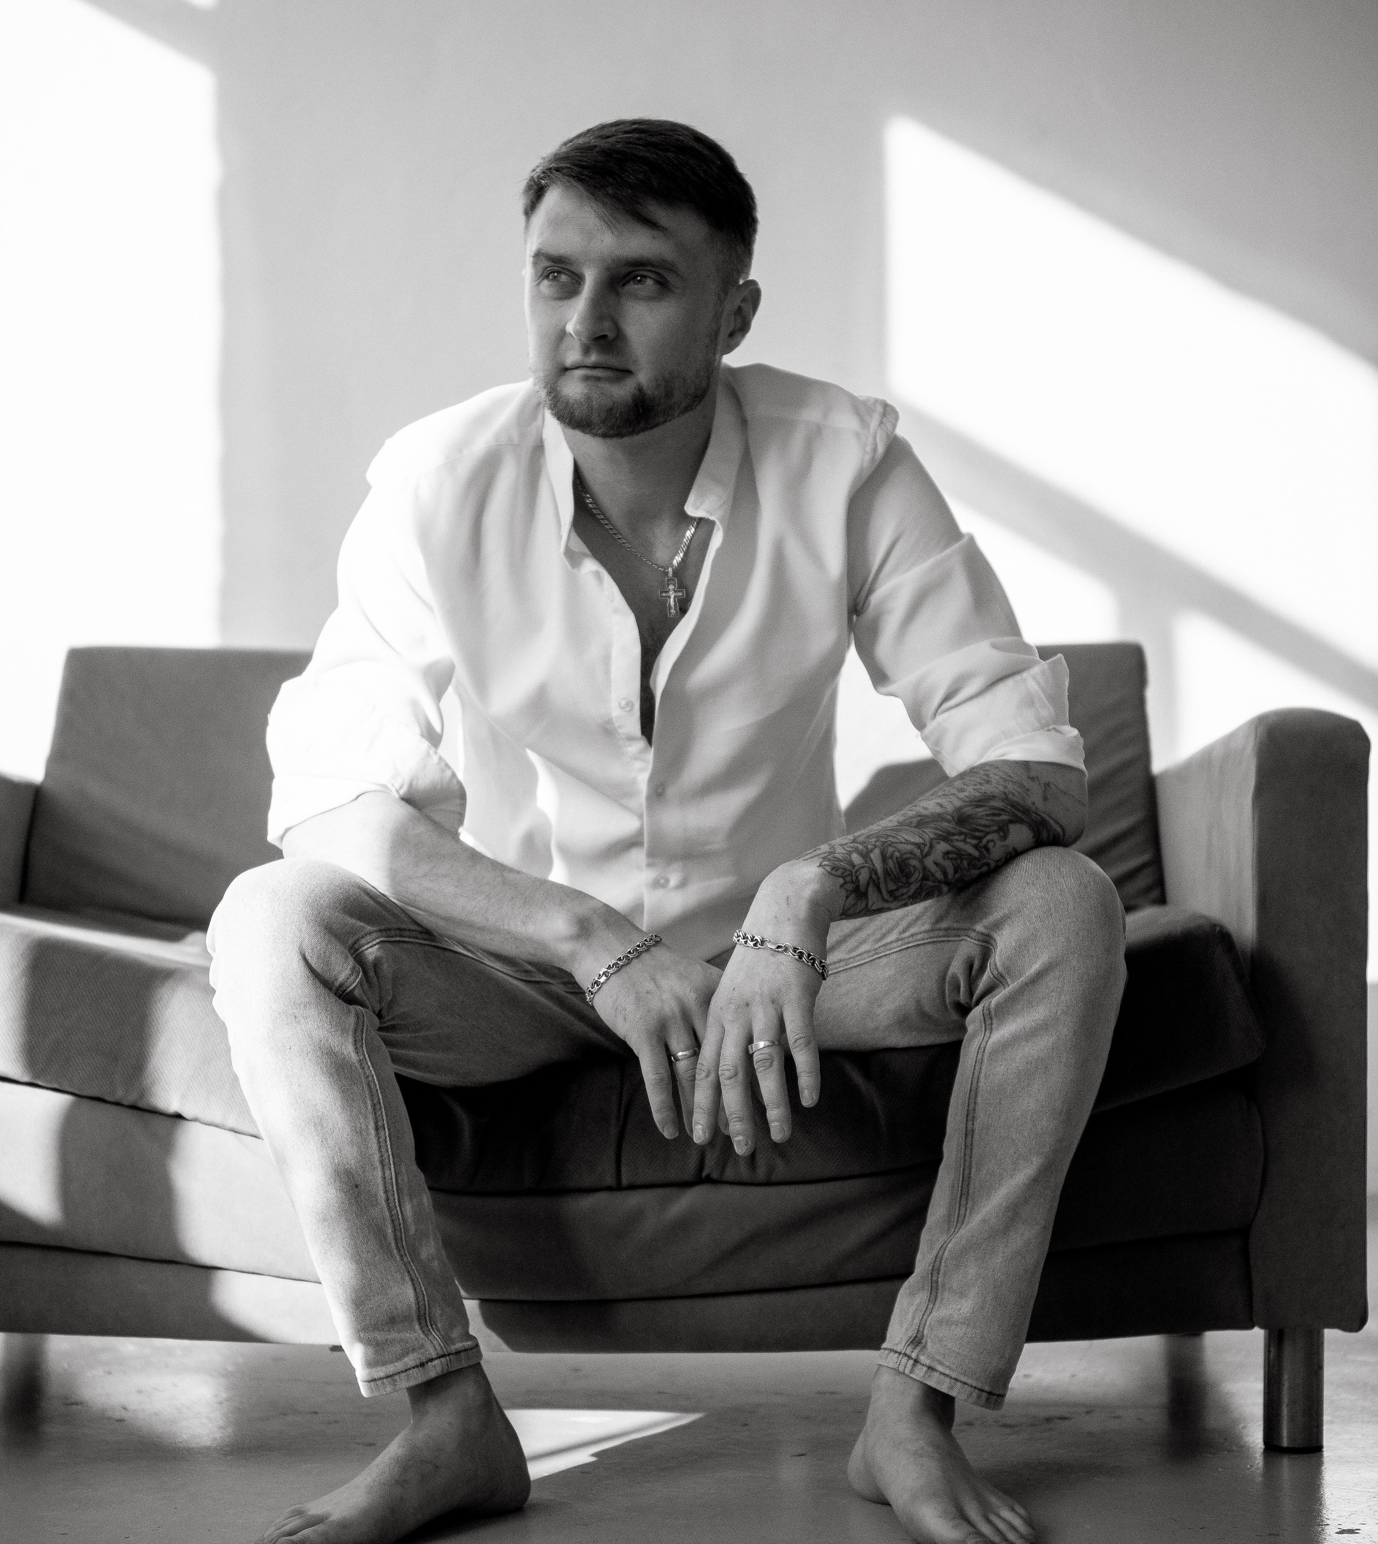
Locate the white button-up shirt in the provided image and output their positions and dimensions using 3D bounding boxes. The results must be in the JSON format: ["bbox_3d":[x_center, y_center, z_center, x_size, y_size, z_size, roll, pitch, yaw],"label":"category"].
[{"bbox_3d":[-0.012,-0.091,2.310,0.660,0.540,0.420,0,0,3],"label":"white button-up shirt"}]

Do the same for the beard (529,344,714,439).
[{"bbox_3d":[-0.054,-0.302,2.100,0.130,0.085,0.090,3,-1,26],"label":"beard"}]

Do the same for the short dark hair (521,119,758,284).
[{"bbox_3d":[-0.038,-0.447,2.150,0.175,0.160,0.215,3,-1,26],"label":"short dark hair"}]

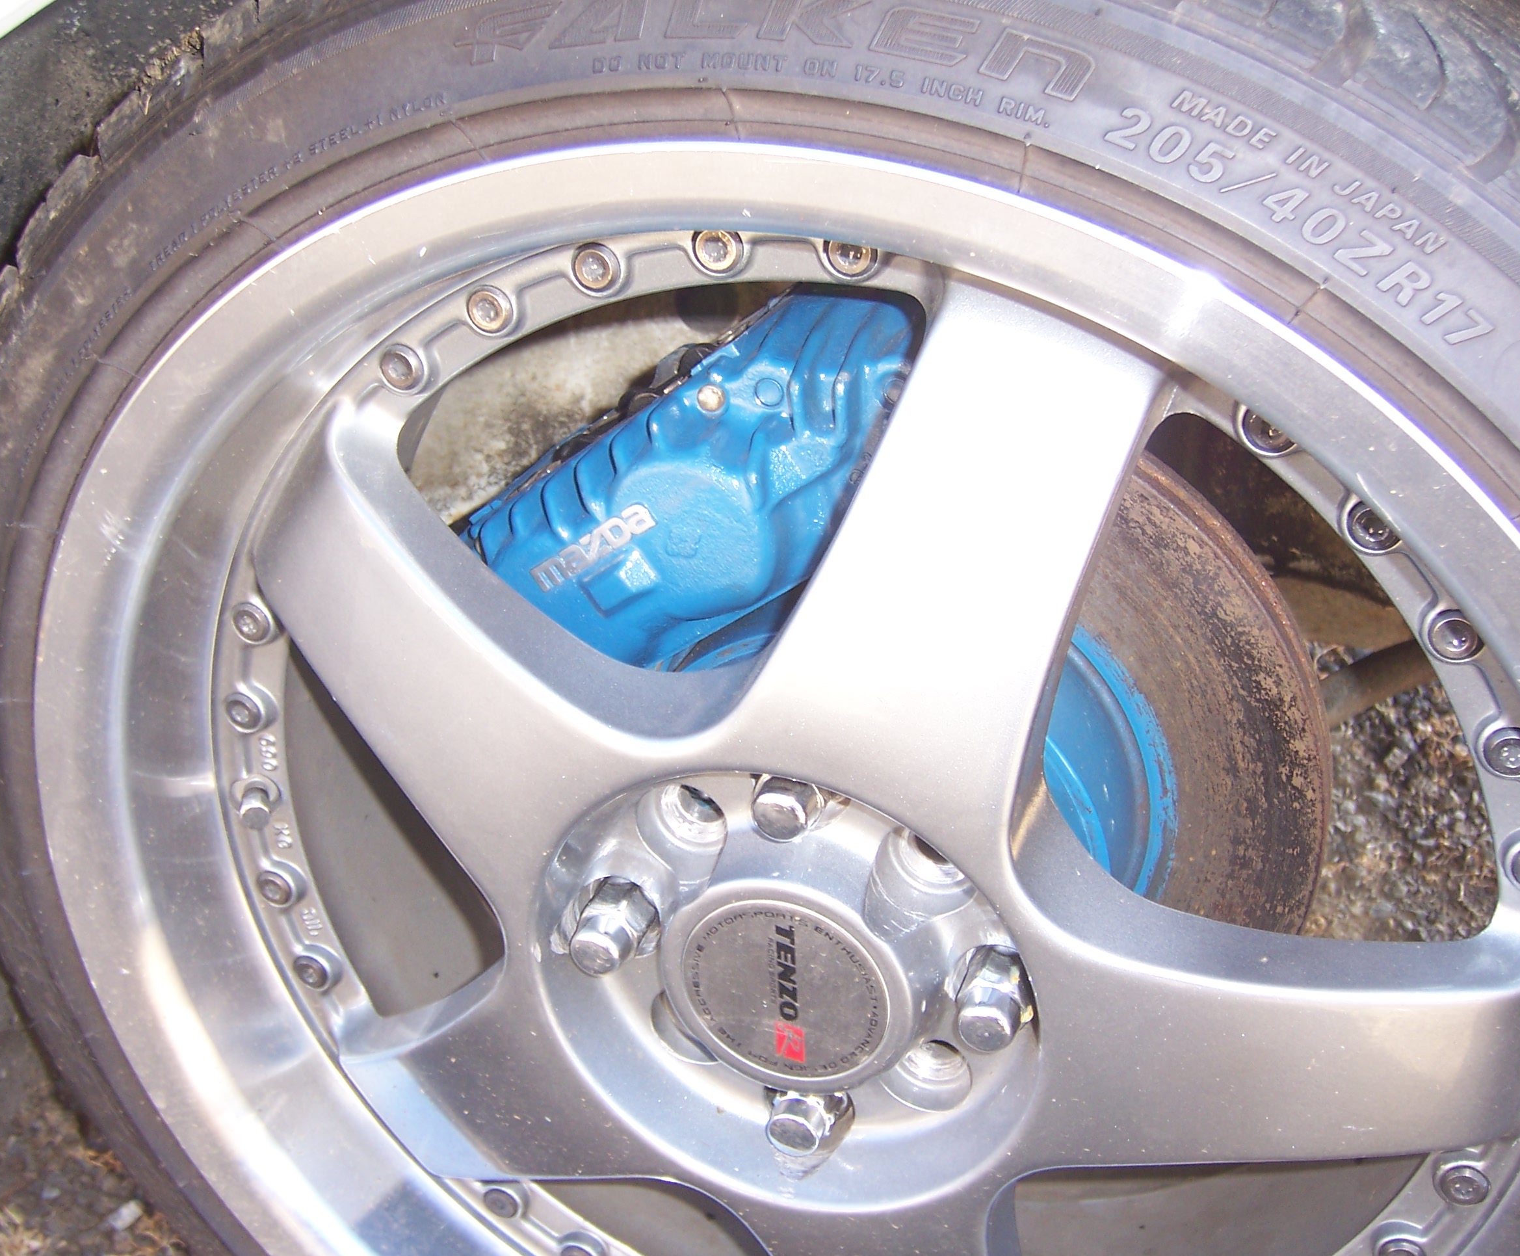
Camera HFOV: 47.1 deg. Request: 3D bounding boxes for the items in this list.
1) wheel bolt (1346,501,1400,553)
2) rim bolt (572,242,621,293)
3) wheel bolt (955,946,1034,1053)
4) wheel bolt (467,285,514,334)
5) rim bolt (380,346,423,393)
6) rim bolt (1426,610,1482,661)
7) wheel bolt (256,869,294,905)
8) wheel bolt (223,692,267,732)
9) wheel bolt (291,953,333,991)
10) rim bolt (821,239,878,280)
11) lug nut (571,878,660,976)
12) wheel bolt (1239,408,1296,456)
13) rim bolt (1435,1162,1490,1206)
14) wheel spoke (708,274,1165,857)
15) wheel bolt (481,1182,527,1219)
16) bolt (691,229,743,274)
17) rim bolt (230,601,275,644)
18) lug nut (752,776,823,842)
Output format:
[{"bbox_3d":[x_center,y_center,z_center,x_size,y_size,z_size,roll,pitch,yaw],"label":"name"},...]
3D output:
[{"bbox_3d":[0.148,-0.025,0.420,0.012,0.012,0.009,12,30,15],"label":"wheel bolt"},{"bbox_3d":[-0.043,-0.094,0.453,0.013,0.013,0.007,9,29,17],"label":"rim bolt"},{"bbox_3d":[0.067,0.104,0.488,0.022,0.022,0.029,9,29,17],"label":"wheel bolt"},{"bbox_3d":[-0.073,-0.086,0.469,0.013,0.013,0.007,9,29,17],"label":"wheel bolt"},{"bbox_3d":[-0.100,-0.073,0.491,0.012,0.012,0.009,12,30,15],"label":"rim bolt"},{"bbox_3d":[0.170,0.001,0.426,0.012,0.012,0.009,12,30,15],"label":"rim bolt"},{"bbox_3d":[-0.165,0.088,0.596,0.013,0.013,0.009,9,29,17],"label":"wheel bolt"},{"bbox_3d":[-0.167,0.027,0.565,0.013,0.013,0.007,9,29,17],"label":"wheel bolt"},{"bbox_3d":[-0.157,0.120,0.610,0.013,0.013,0.007,9,29,17],"label":"wheel bolt"},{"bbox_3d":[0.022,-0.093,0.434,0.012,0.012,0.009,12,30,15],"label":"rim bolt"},{"bbox_3d":[-0.043,0.089,0.524,0.020,0.020,0.031,12,30,15],"label":"lug nut"},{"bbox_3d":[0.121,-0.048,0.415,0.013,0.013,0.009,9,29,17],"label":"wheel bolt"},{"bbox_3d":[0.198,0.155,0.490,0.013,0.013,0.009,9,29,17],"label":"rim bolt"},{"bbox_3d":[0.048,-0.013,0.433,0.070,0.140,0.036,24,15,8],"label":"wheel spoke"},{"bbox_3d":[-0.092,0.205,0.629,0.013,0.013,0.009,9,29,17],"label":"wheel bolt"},{"bbox_3d":[-0.011,-0.095,0.440,0.013,0.013,0.007,9,29,17],"label":"bolt"},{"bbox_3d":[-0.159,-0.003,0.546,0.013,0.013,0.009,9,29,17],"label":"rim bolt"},{"bbox_3d":[0.010,0.044,0.476,0.021,0.021,0.030,9,29,17],"label":"lug nut"}]

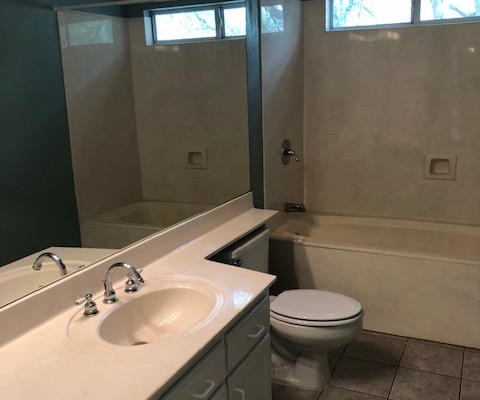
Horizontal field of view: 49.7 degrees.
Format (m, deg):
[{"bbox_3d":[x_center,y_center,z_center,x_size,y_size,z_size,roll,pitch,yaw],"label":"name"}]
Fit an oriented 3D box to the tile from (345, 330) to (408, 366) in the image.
[{"bbox_3d":[0.771,0.843,2.948,0.303,0.010,0.310,4,14,25],"label":"tile"}]

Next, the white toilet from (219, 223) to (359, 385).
[{"bbox_3d":[0.257,0.563,2.652,0.747,0.710,0.440,4,14,25],"label":"white toilet"}]

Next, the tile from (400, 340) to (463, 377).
[{"bbox_3d":[1.048,0.862,2.817,0.303,0.010,0.310,4,14,25],"label":"tile"}]

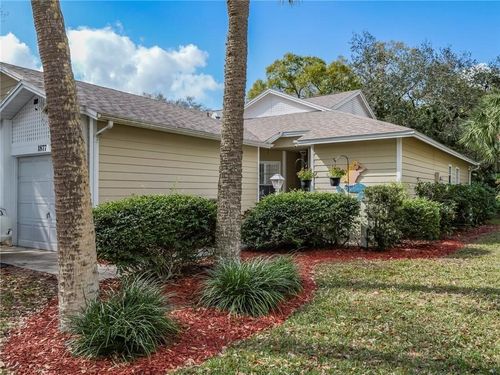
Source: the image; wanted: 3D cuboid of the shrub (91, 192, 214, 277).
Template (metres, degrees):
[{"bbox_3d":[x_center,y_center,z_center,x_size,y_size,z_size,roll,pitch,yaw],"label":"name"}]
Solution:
[{"bbox_3d":[-1.480,0.780,5.850,1.500,1.320,2.000,0,0,38],"label":"shrub"}]

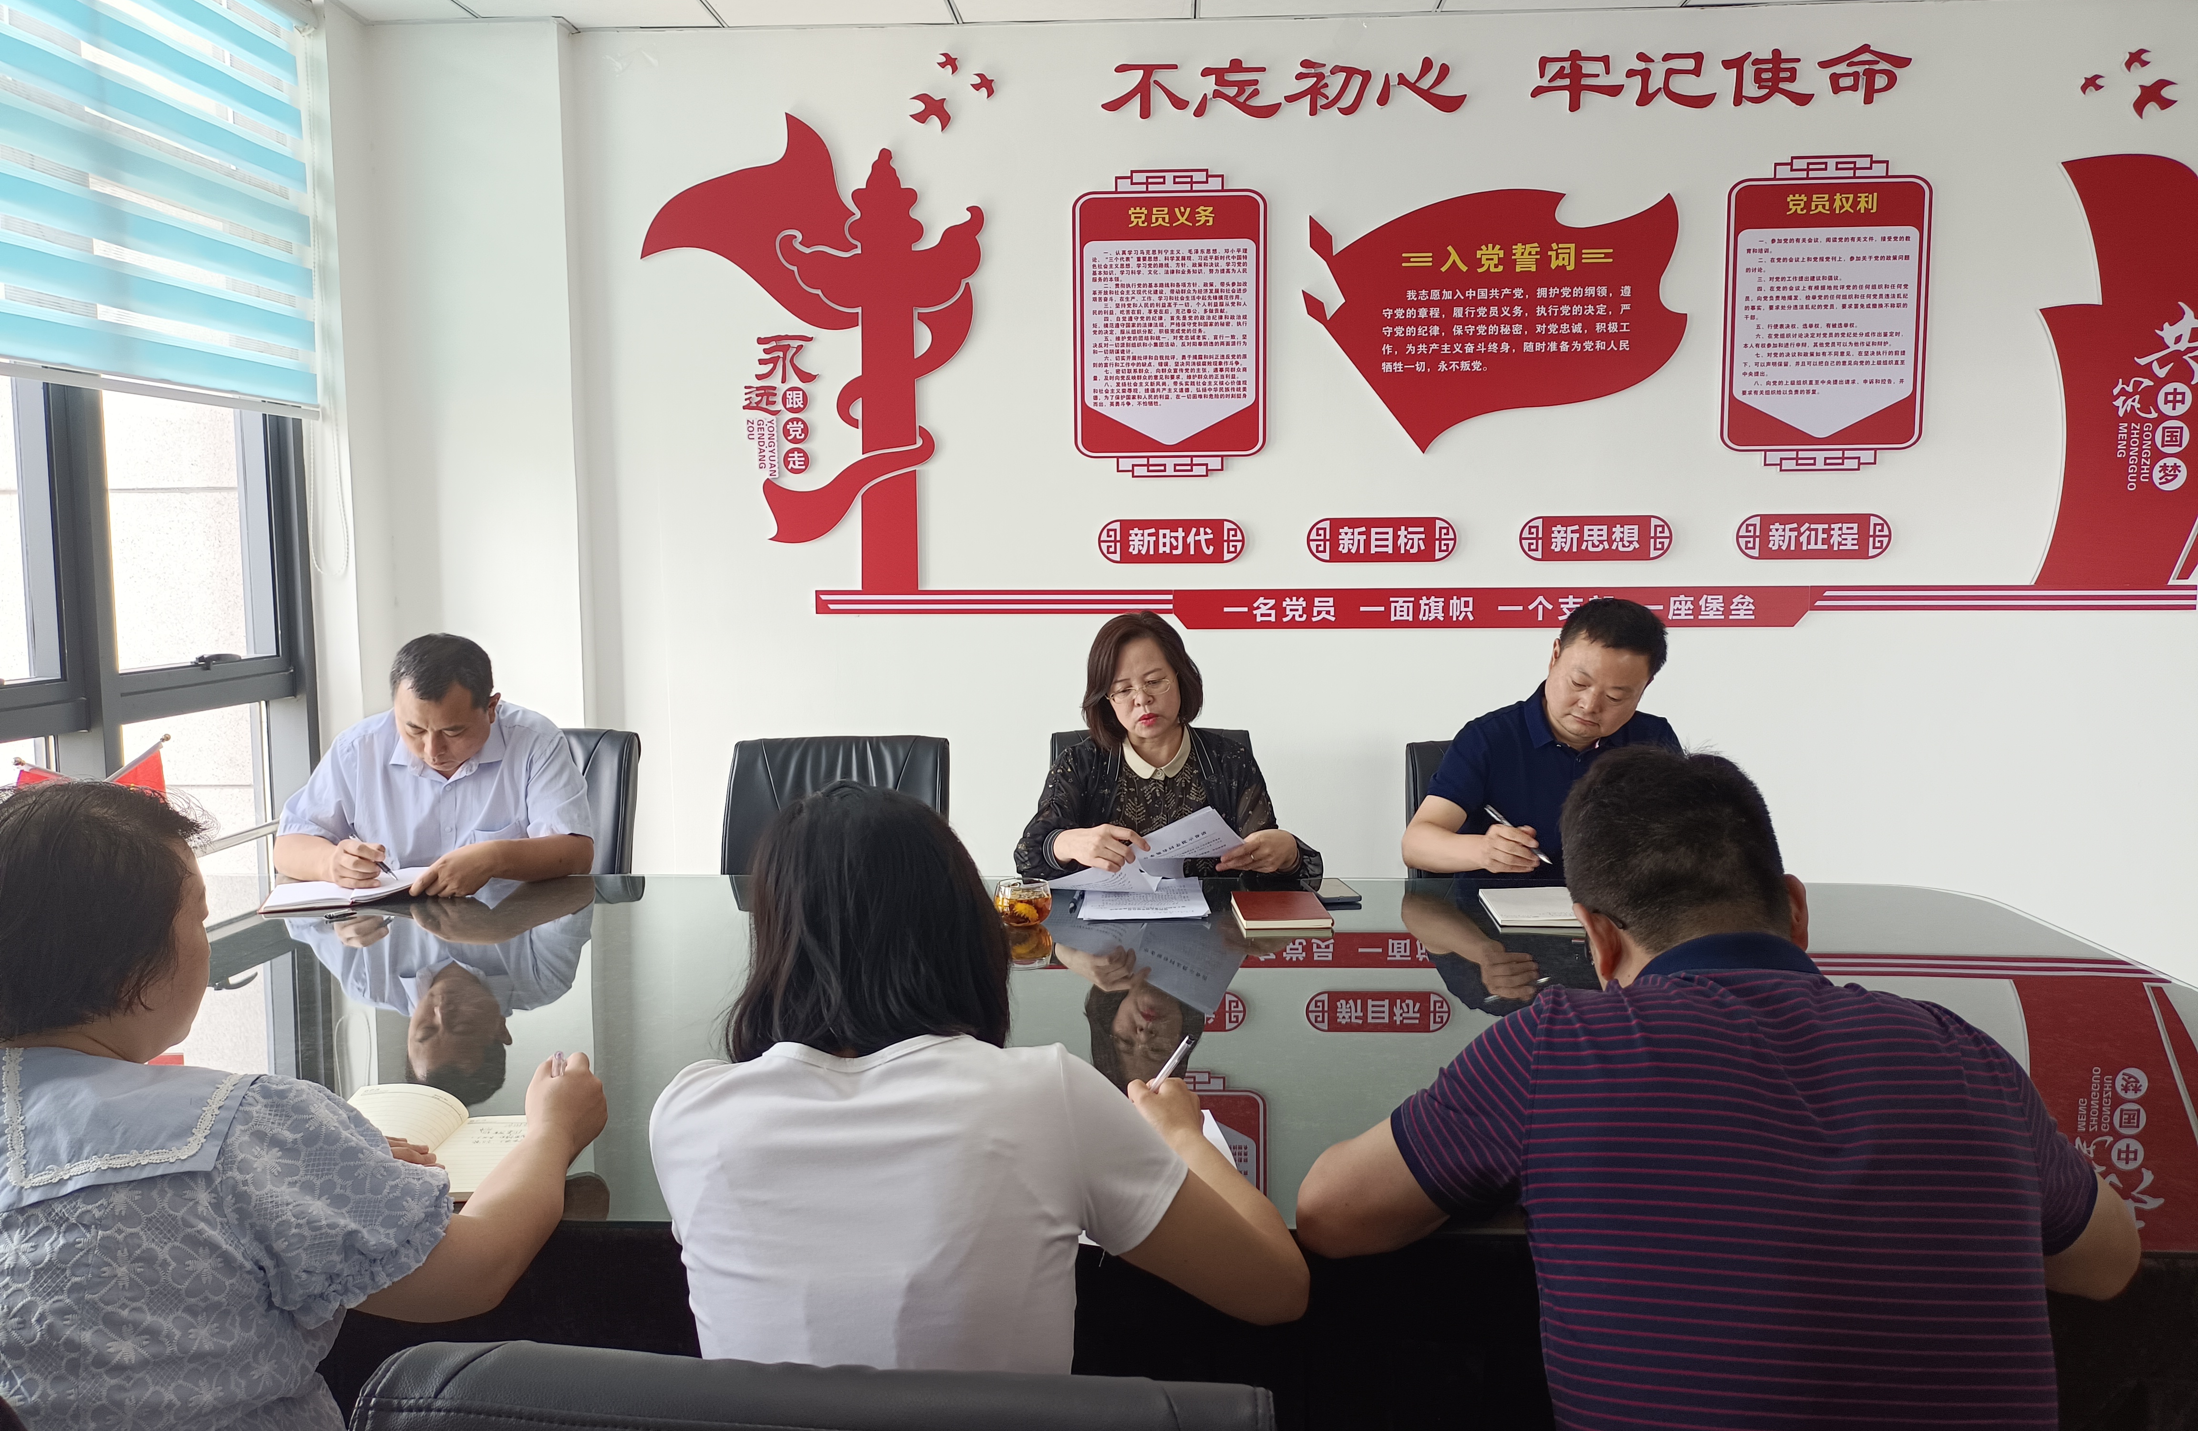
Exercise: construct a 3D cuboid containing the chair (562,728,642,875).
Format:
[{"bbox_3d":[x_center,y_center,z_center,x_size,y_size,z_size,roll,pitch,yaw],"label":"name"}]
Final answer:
[{"bbox_3d":[-1.297,0.534,3.409,0.570,0.940,0.620,0,6,3],"label":"chair"}]

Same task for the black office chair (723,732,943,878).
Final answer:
[{"bbox_3d":[-0.567,0.541,3.297,0.570,0.940,0.620,0,6,-1],"label":"black office chair"}]

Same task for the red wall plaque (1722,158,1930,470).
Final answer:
[{"bbox_3d":[1.815,-0.998,3.959,0.485,0.777,0.030,0,6,3],"label":"red wall plaque"}]

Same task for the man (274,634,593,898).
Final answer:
[{"bbox_3d":[-1.227,0.439,3.063,0.610,1.196,0.740,0,6,3],"label":"man"}]

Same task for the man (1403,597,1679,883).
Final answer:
[{"bbox_3d":[0.829,0.412,2.932,0.580,1.254,0.740,0,6,3],"label":"man"}]

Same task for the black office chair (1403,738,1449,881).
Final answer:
[{"bbox_3d":[0.883,0.546,3.174,0.570,0.940,0.620,0,6,3],"label":"black office chair"}]

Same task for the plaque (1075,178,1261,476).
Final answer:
[{"bbox_3d":[0.182,-0.996,4.053,0.485,0.774,0.030,0,6,3],"label":"plaque"}]

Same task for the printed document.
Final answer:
[{"bbox_3d":[0.088,0.228,2.665,0.320,0.150,0.150,0,6,3],"label":"printed document"}]

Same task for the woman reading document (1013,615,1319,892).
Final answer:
[{"bbox_3d":[0.131,0.421,2.983,0.560,1.233,0.740,0,6,3],"label":"woman reading document"}]

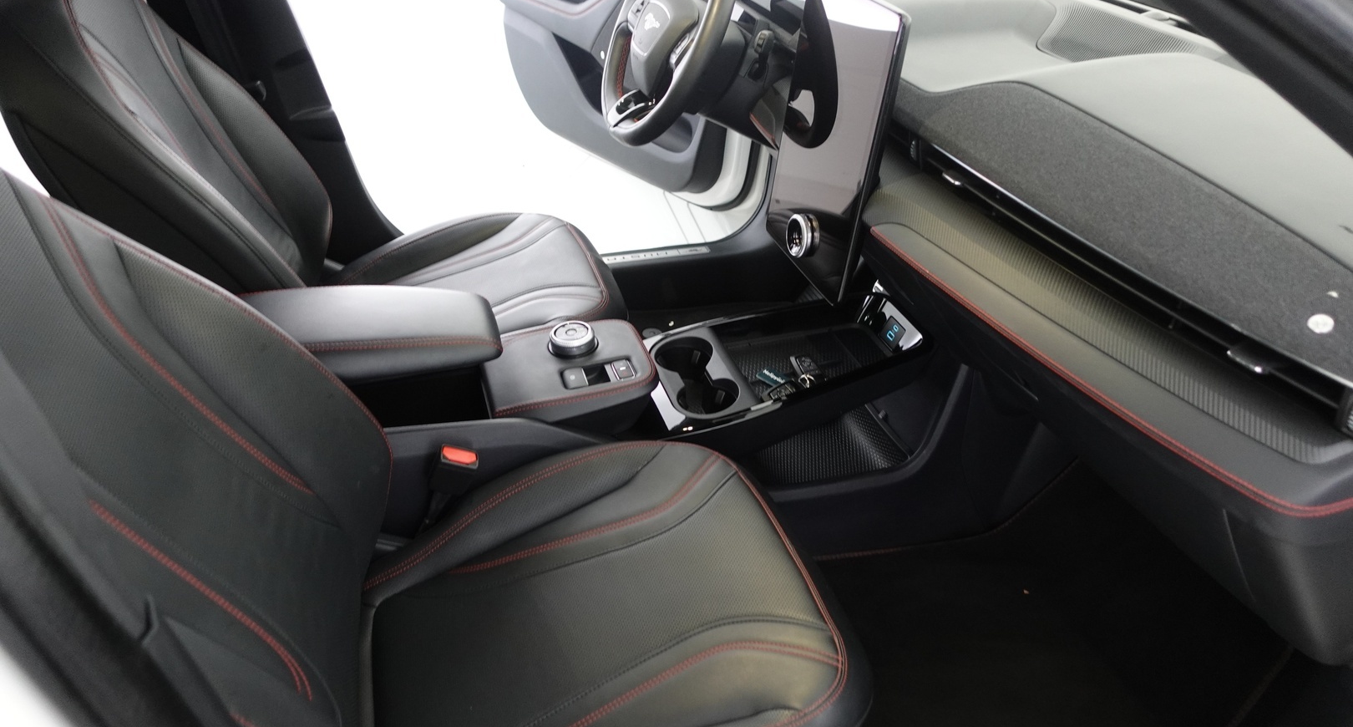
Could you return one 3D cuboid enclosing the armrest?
[{"bbox_3d":[-0.399,-0.033,1.091,0.345,0.065,0.175,-4,34,-17],"label":"armrest"}]

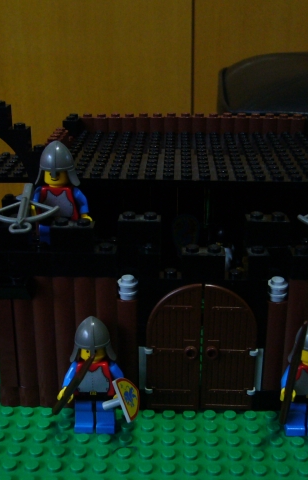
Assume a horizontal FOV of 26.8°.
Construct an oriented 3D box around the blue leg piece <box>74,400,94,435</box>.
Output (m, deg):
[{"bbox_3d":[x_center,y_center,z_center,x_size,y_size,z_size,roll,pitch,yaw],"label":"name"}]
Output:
[{"bbox_3d":[-0.026,0.065,0.246,0.008,0.013,0.009,1,20,1],"label":"blue leg piece"}]

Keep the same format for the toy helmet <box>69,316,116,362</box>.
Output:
[{"bbox_3d":[-0.022,0.036,0.236,0.017,0.018,0.016,-4,21,-11],"label":"toy helmet"}]

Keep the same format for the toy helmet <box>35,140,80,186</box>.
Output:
[{"bbox_3d":[-0.037,-0.029,0.246,0.017,0.018,0.016,1,20,1],"label":"toy helmet"}]

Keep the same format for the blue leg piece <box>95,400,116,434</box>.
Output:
[{"bbox_3d":[-0.018,0.065,0.246,0.008,0.013,0.009,1,20,1],"label":"blue leg piece"}]

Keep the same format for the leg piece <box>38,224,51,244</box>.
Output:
[{"bbox_3d":[-0.041,0.001,0.256,0.008,0.013,0.009,1,20,1],"label":"leg piece"}]

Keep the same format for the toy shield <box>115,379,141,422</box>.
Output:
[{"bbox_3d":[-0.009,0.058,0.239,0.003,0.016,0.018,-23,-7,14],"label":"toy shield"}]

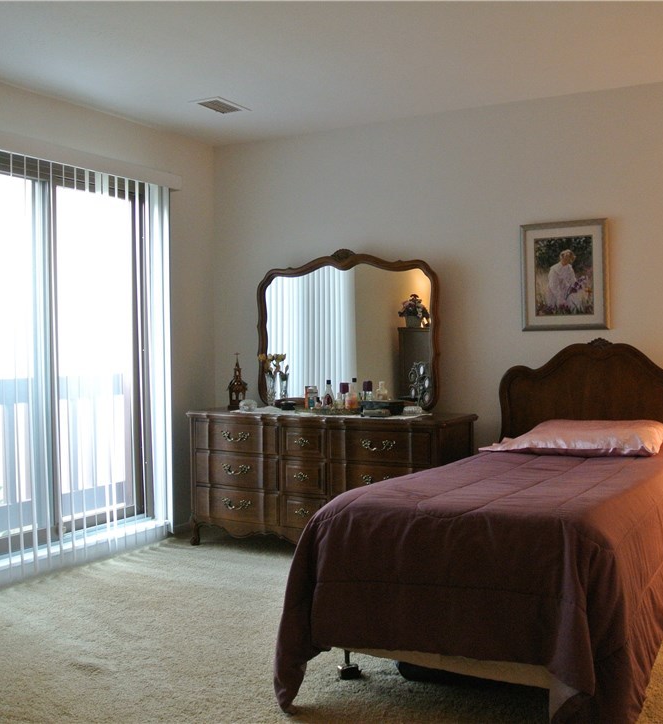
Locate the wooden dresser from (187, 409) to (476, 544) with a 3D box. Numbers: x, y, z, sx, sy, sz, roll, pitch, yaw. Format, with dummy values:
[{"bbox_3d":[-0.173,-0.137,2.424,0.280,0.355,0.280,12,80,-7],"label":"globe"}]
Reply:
[{"bbox_3d":[-0.018,0.670,4.605,1.560,0.757,0.530,0,2,26],"label":"wooden dresser"}]

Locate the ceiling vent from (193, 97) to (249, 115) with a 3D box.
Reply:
[{"bbox_3d":[-0.591,-1.377,4.397,0.190,0.020,0.300,1,2,31],"label":"ceiling vent"}]

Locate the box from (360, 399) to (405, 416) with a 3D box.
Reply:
[{"bbox_3d":[0.276,0.248,4.401,0.180,0.084,0.150,0,2,26],"label":"box"}]

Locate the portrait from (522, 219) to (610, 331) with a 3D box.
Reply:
[{"bbox_3d":[1.216,-0.447,4.249,0.455,0.570,0.030,1,2,31],"label":"portrait"}]

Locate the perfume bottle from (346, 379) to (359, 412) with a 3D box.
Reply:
[{"bbox_3d":[0.113,0.184,4.576,0.058,0.178,0.050,0,2,26],"label":"perfume bottle"}]

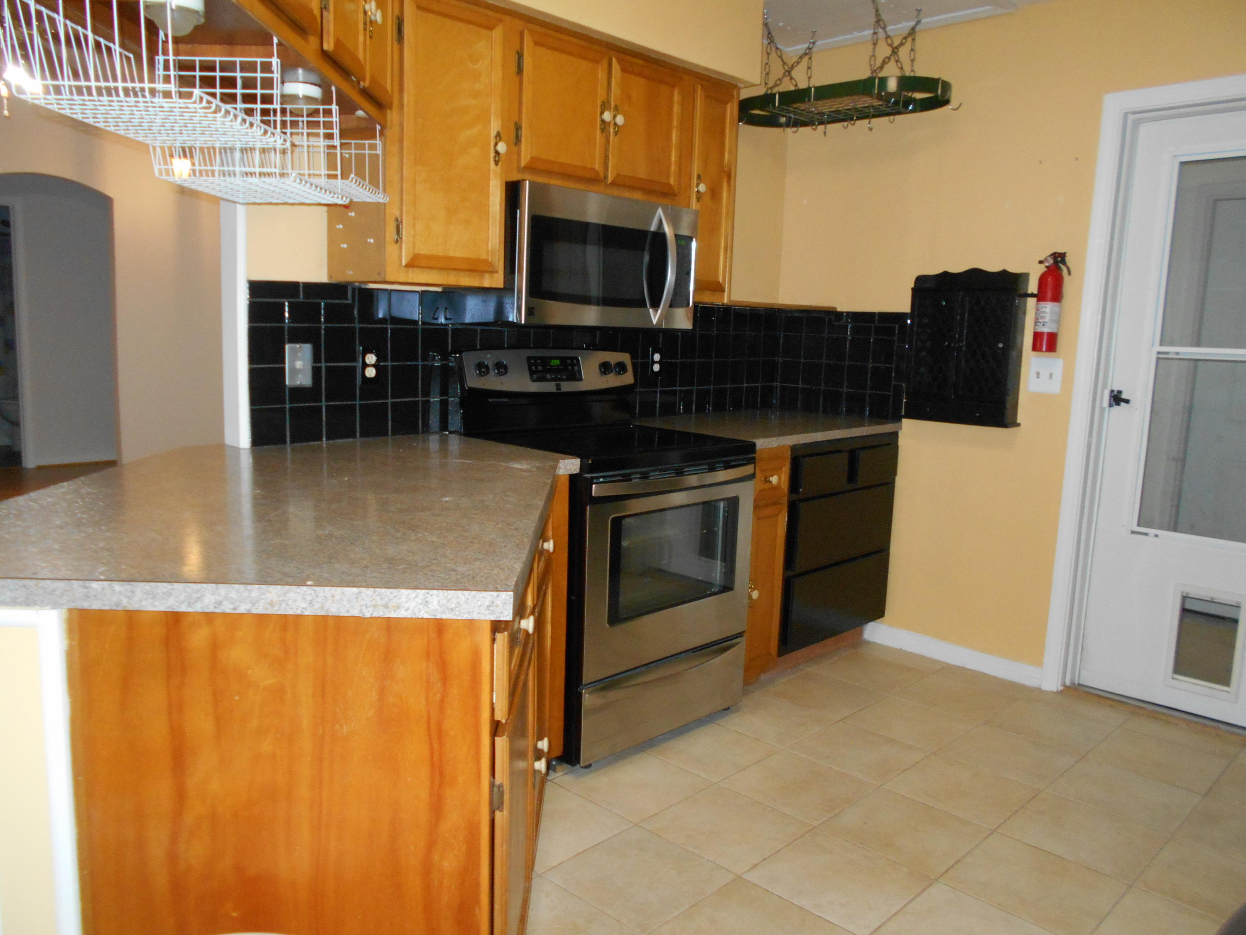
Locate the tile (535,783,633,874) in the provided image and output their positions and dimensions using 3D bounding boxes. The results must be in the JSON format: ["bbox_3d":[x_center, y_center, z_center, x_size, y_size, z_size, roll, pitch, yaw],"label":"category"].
[{"bbox_3d":[-0.198,0.928,2.438,0.328,0.010,0.328,10,11,44],"label":"tile"}]

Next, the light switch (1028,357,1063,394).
[{"bbox_3d":[1.519,-0.329,3.367,0.115,0.117,0.014,9,11,44],"label":"light switch"}]

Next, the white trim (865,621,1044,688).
[{"bbox_3d":[1.298,0.737,3.731,0.014,0.081,0.744,-7,12,-45],"label":"white trim"}]

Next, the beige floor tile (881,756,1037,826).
[{"bbox_3d":[0.966,0.922,2.670,0.322,0.010,0.322,9,11,44],"label":"beige floor tile"}]

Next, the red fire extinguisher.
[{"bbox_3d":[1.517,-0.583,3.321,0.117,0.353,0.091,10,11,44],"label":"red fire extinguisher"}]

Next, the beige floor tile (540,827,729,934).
[{"bbox_3d":[0.039,0.975,2.224,0.325,0.010,0.325,10,12,44],"label":"beige floor tile"}]

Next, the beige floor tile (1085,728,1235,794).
[{"bbox_3d":[1.672,0.915,2.929,0.328,0.010,0.328,10,11,44],"label":"beige floor tile"}]

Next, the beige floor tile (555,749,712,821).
[{"bbox_3d":[0.038,0.906,2.687,0.325,0.010,0.325,10,12,44],"label":"beige floor tile"}]

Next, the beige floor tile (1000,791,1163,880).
[{"bbox_3d":[1.209,0.968,2.463,0.325,0.010,0.325,10,12,44],"label":"beige floor tile"}]

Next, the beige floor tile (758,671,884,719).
[{"bbox_3d":[0.730,0.822,3.380,0.328,0.010,0.328,10,11,44],"label":"beige floor tile"}]

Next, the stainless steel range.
[{"bbox_3d":[-0.056,0.237,3.060,0.697,1.190,0.755,10,11,44],"label":"stainless steel range"}]

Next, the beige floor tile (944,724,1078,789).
[{"bbox_3d":[1.208,0.900,2.927,0.325,0.010,0.325,10,12,44],"label":"beige floor tile"}]

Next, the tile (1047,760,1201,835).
[{"bbox_3d":[1.440,0.942,2.694,0.328,0.010,0.328,10,11,44],"label":"tile"}]

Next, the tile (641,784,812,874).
[{"bbox_3d":[0.271,0.935,2.430,0.322,0.010,0.322,9,11,44],"label":"tile"}]

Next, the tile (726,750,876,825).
[{"bbox_3d":[0.501,0.909,2.663,0.322,0.010,0.322,9,11,44],"label":"tile"}]

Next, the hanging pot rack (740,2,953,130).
[{"bbox_3d":[0.804,-1.492,3.498,0.433,0.369,0.862,-7,12,-45],"label":"hanging pot rack"}]

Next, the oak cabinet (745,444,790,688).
[{"bbox_3d":[0.267,0.331,3.463,0.625,0.890,0.240,10,11,44],"label":"oak cabinet"}]

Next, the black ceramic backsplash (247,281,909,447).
[{"bbox_3d":[0.067,-0.340,3.138,2.397,0.445,0.640,-7,12,-45],"label":"black ceramic backsplash"}]

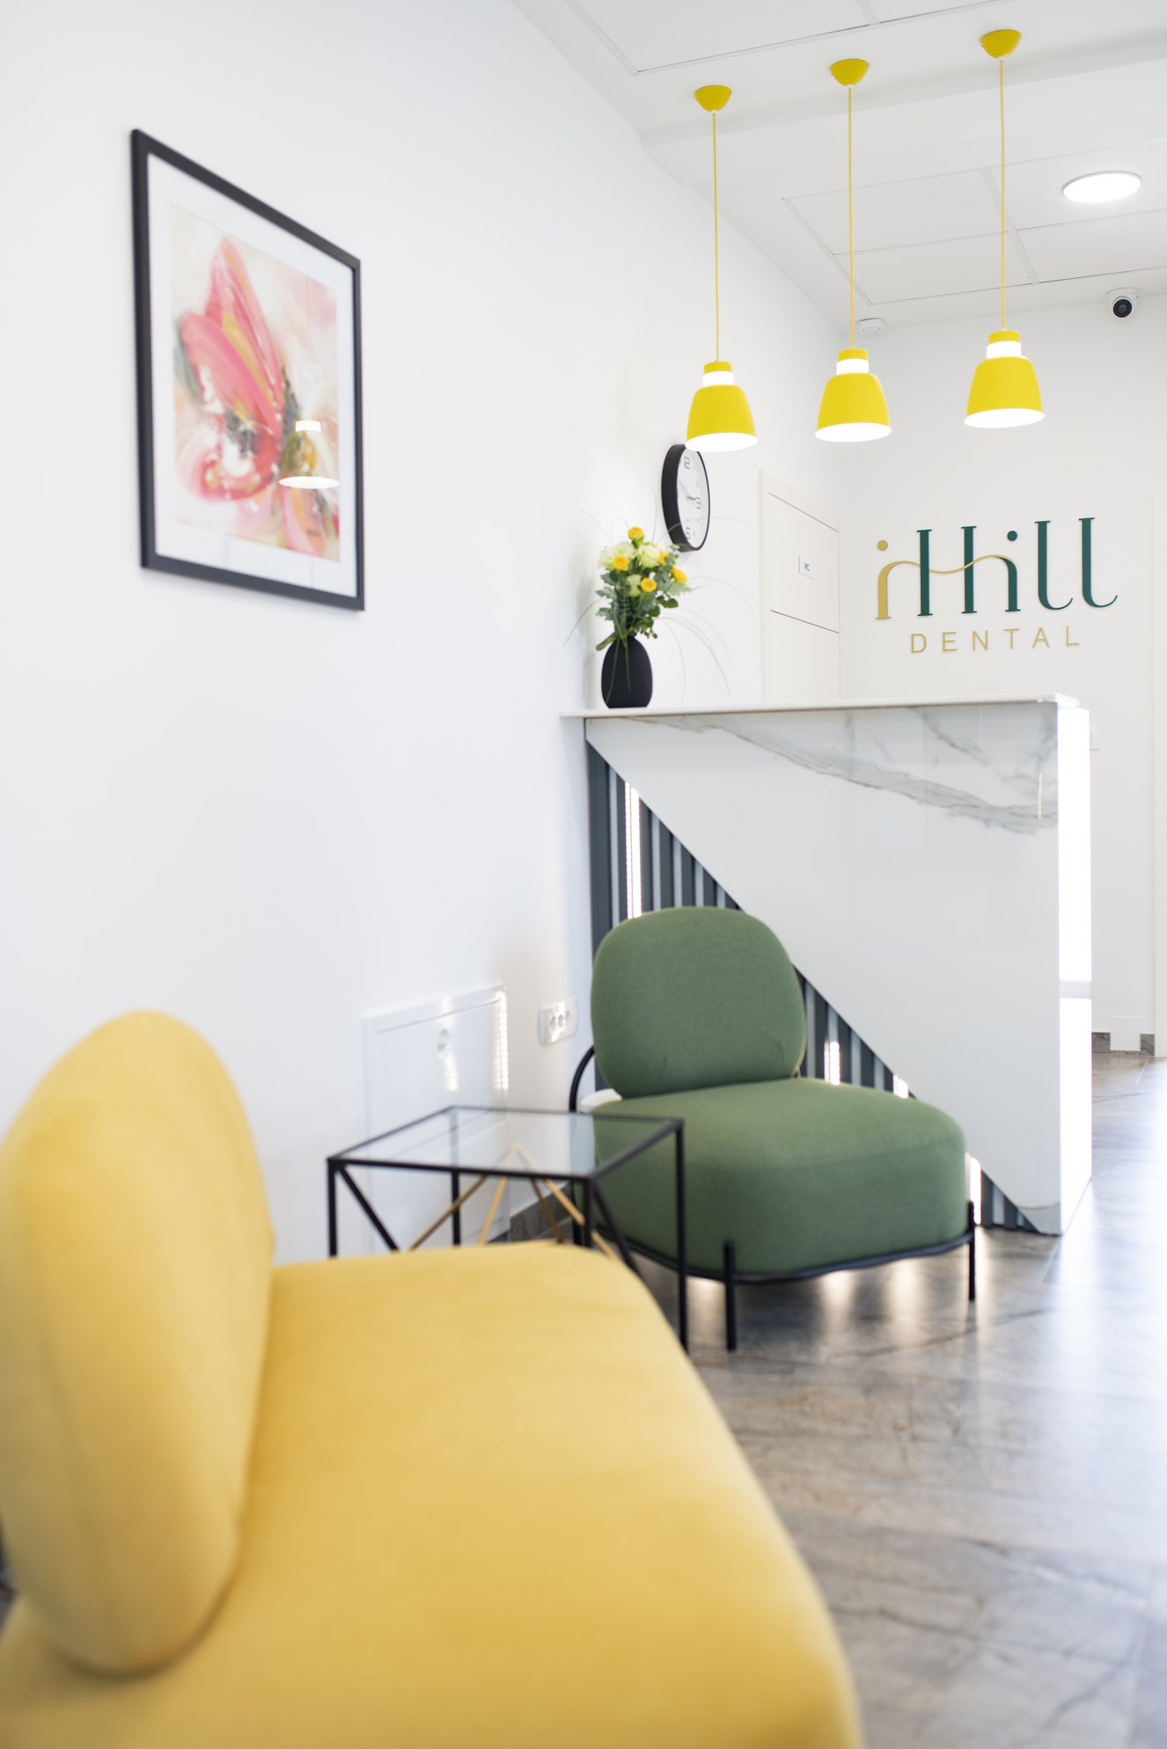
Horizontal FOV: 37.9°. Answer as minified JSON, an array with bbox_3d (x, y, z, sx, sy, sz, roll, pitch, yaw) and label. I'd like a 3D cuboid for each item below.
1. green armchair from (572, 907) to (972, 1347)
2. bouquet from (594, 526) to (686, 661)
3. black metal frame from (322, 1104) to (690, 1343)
[{"bbox_3d":[0.379,0.462,3.455,0.650,0.771,0.695,-3,3,-28],"label":"green armchair"},{"bbox_3d":[0.141,-0.688,4.128,0.228,0.313,0.208,-1,3,0],"label":"bouquet"},{"bbox_3d":[-0.105,0.661,2.807,0.449,0.453,0.460,0,3,22],"label":"black metal frame"}]

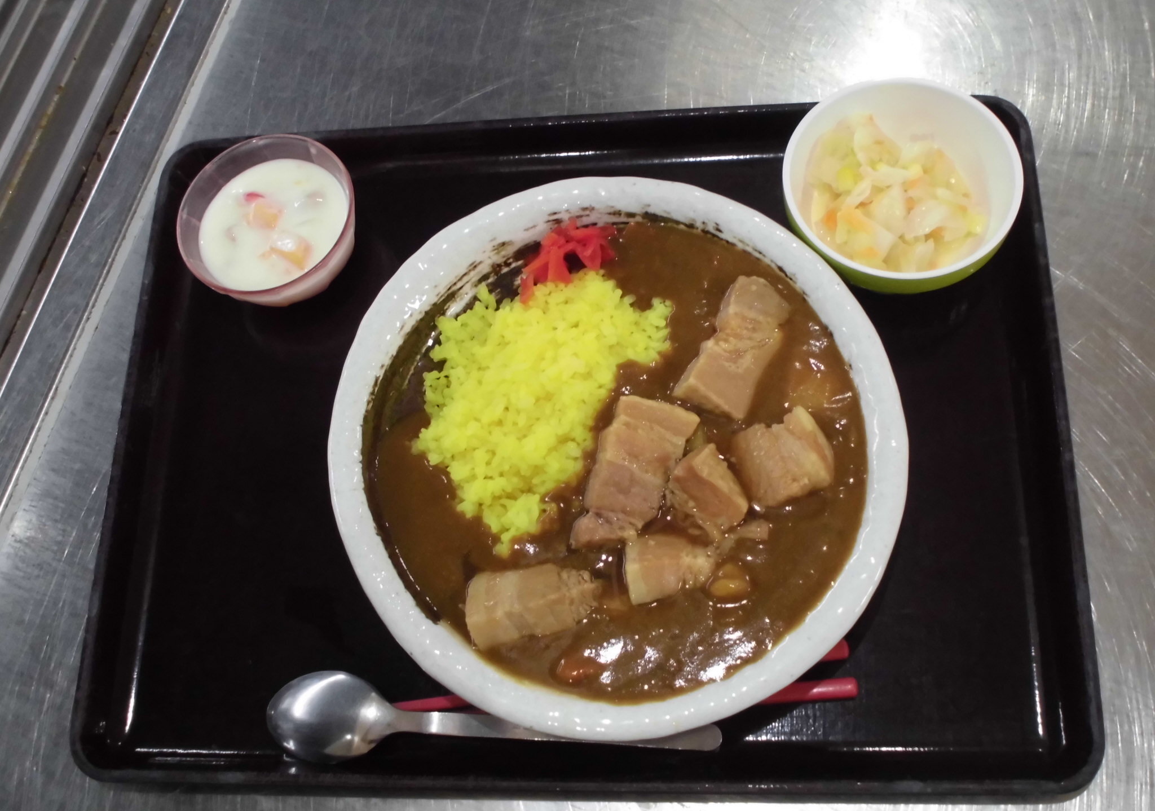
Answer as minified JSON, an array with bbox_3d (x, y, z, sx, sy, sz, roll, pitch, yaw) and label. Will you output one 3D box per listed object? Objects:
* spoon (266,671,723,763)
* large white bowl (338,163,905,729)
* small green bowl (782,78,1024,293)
[{"bbox_3d":[-0.037,0.131,0.521,0.192,0.022,0.038,1,69,9],"label":"spoon"},{"bbox_3d":[0.017,0.023,0.538,0.237,0.057,0.237,-2,68,8],"label":"large white bowl"},{"bbox_3d":[0.142,-0.089,0.567,0.100,0.050,0.100,-2,68,8],"label":"small green bowl"}]

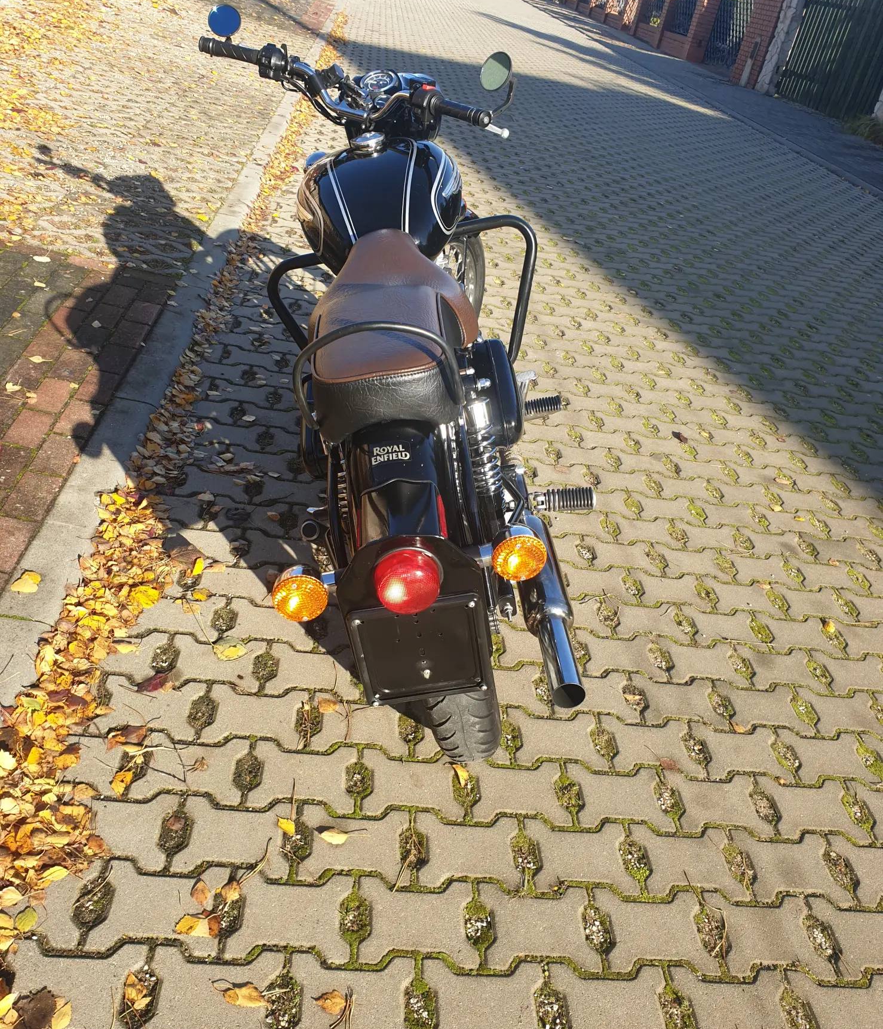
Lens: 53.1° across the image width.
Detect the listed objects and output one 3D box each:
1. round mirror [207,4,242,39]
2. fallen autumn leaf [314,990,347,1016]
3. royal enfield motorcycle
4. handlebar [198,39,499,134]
[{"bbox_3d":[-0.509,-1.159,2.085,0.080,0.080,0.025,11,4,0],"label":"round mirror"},{"bbox_3d":[-0.163,0.715,1.299,0.045,0.012,0.037,7,33,-6],"label":"fallen autumn leaf"},{"bbox_3d":[-0.111,-0.432,2.010,0.845,1.220,2.130,-2,34,-2],"label":"royal enfield motorcycle"},{"bbox_3d":[-0.213,-0.948,1.995,0.770,0.125,0.200,23,35,20],"label":"handlebar"}]

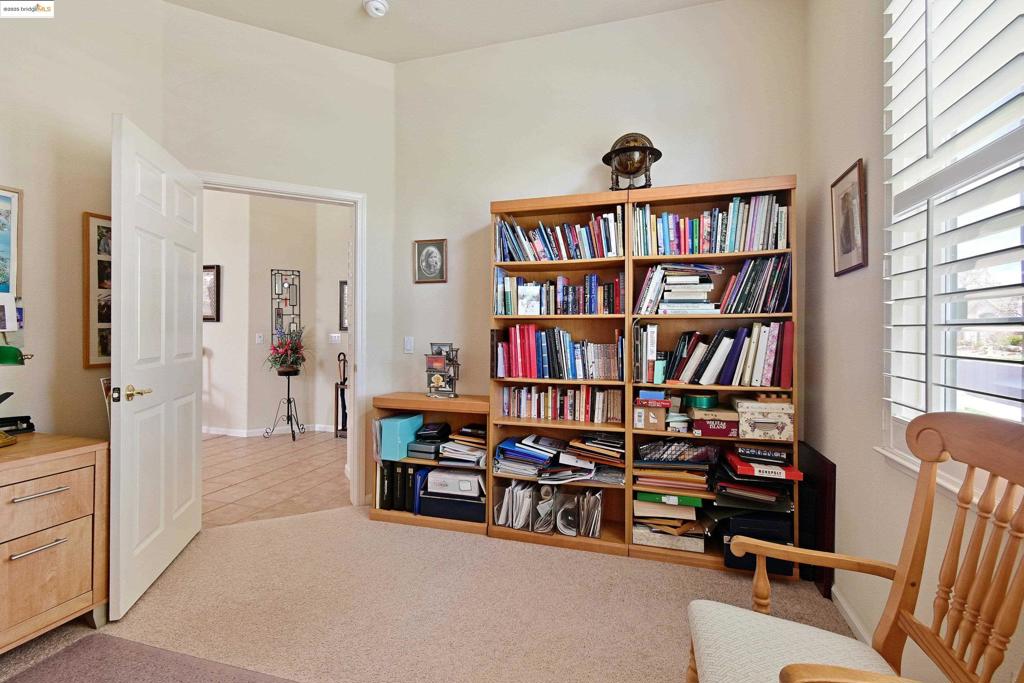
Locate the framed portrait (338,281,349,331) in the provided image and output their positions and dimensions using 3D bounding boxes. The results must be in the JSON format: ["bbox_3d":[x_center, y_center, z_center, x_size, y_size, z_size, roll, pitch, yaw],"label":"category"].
[{"bbox_3d":[-1.728,-0.395,4.703,0.398,0.555,0.030,0,1,16],"label":"framed portrait"}]

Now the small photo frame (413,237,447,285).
[{"bbox_3d":[-0.539,-0.531,2.855,0.237,0.286,0.020,0,1,16],"label":"small photo frame"}]

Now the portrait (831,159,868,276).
[{"bbox_3d":[1.349,-0.476,1.703,0.022,0.407,0.288,0,1,19],"label":"portrait"}]

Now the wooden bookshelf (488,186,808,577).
[{"bbox_3d":[0.649,0.159,2.356,1.530,1.897,0.290,0,1,16],"label":"wooden bookshelf"}]

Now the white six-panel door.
[{"bbox_3d":[-1.693,0.089,2.082,0.038,2.020,0.786,0,1,-17],"label":"white six-panel door"}]

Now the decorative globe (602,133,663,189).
[{"bbox_3d":[0.659,-0.965,2.335,0.316,0.352,0.316,0,1,16],"label":"decorative globe"}]

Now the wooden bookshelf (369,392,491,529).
[{"bbox_3d":[-0.456,0.723,2.671,0.767,0.749,0.290,0,1,16],"label":"wooden bookshelf"}]

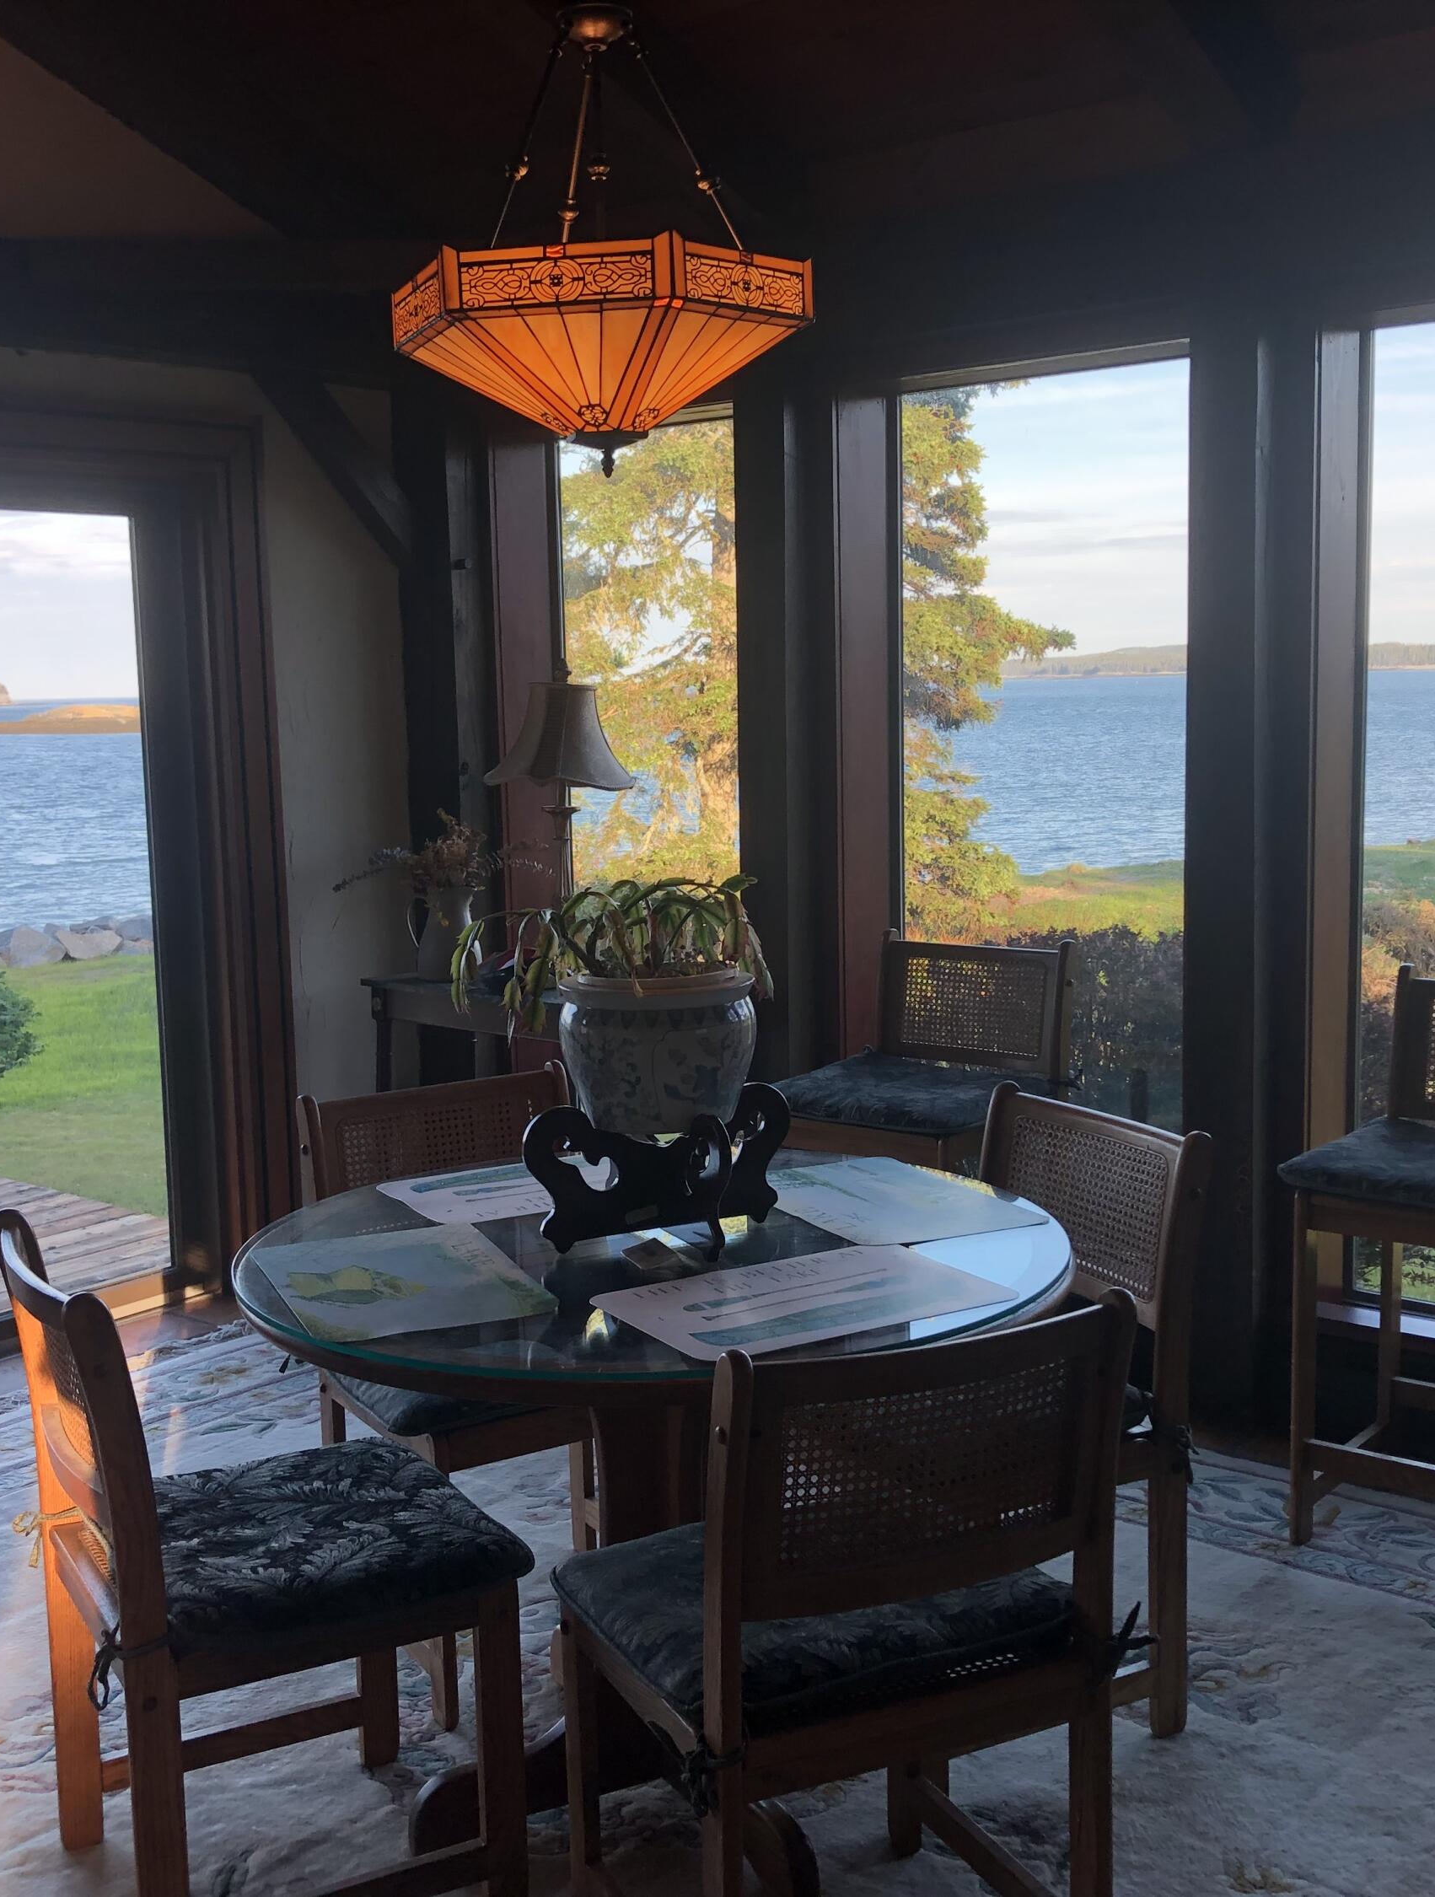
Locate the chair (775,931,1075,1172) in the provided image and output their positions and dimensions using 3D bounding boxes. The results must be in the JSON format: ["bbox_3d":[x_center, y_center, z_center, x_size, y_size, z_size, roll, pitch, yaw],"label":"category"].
[{"bbox_3d":[0.418,0.469,4.199,0.495,0.950,0.485,5,10,40],"label":"chair"}]

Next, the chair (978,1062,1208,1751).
[{"bbox_3d":[0.354,0.683,2.911,0.495,0.860,0.480,-5,8,-28],"label":"chair"}]

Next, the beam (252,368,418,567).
[{"bbox_3d":[-0.908,-1.219,5.078,0.100,0.620,0.090,5,54,40],"label":"beam"}]

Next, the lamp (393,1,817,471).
[{"bbox_3d":[-0.147,-0.883,2.566,0.540,0.566,0.475,0,7,12],"label":"lamp"}]

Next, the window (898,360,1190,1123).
[{"bbox_3d":[0.731,-0.283,4.430,0.820,1.902,0.100,5,10,40],"label":"window"}]

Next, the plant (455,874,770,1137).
[{"bbox_3d":[-0.138,0.080,2.705,0.410,0.355,0.340,-1,7,0],"label":"plant"}]

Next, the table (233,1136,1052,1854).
[{"bbox_3d":[-0.072,0.764,2.778,1.105,0.750,1.105,-6,8,-30],"label":"table"}]

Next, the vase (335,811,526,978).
[{"bbox_3d":[-0.714,-0.131,5.119,0.450,0.425,0.330,0,7,11],"label":"vase"}]

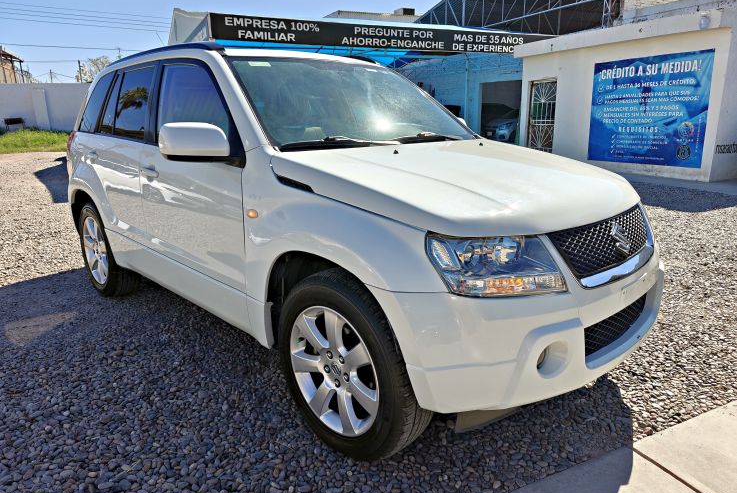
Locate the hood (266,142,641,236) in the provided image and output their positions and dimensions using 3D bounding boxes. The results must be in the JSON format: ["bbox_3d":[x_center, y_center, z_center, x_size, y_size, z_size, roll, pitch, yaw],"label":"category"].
[{"bbox_3d":[0.518,-0.312,2.145,1.460,0.250,1.120,-14,16,-42],"label":"hood"}]

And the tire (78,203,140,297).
[{"bbox_3d":[-1.923,0.011,3.682,0.230,0.725,0.725,-14,19,-42],"label":"tire"}]

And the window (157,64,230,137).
[{"bbox_3d":[-0.866,-0.703,2.394,0.070,0.450,0.900,4,6,-45],"label":"window"}]

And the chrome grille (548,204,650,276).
[{"bbox_3d":[0.915,-0.011,1.802,0.830,0.220,0.130,-14,7,-42],"label":"chrome grille"}]

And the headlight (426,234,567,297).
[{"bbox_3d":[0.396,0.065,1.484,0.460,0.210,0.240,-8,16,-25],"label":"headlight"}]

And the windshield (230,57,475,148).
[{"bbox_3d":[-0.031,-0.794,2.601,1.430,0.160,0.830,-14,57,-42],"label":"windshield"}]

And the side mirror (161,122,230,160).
[{"bbox_3d":[-0.676,-0.420,1.978,0.240,0.170,0.160,-14,19,-42],"label":"side mirror"}]

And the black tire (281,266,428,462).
[{"bbox_3d":[-0.075,0.440,1.847,0.230,0.725,0.725,-14,19,-42],"label":"black tire"}]

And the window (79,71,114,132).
[{"bbox_3d":[-1.974,-1.030,3.546,0.080,0.420,0.680,4,6,-45],"label":"window"}]

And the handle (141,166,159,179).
[{"bbox_3d":[-1.195,-0.397,2.639,0.055,0.050,0.220,-14,19,-42],"label":"handle"}]

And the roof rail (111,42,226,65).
[{"bbox_3d":[-1.336,-1.173,3.060,0.060,0.115,1.740,-14,19,-42],"label":"roof rail"}]

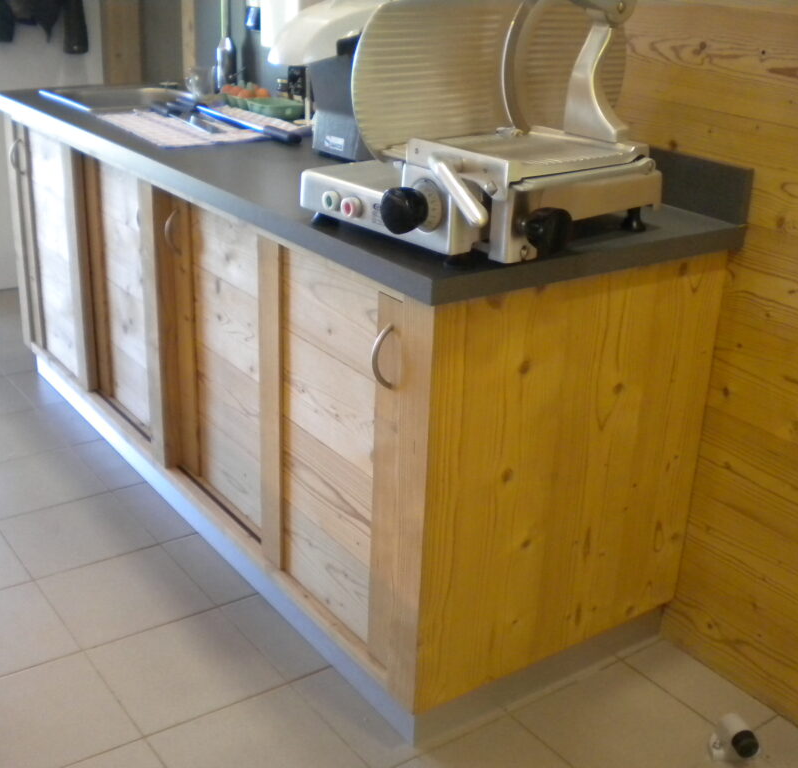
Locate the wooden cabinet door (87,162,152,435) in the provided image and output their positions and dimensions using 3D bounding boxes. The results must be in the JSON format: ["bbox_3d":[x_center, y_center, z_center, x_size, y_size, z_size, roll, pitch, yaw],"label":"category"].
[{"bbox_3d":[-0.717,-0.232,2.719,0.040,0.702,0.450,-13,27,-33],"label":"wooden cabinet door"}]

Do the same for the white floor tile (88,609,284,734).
[{"bbox_3d":[-0.426,0.566,2.065,0.300,0.012,0.300,-13,27,-34],"label":"white floor tile"}]

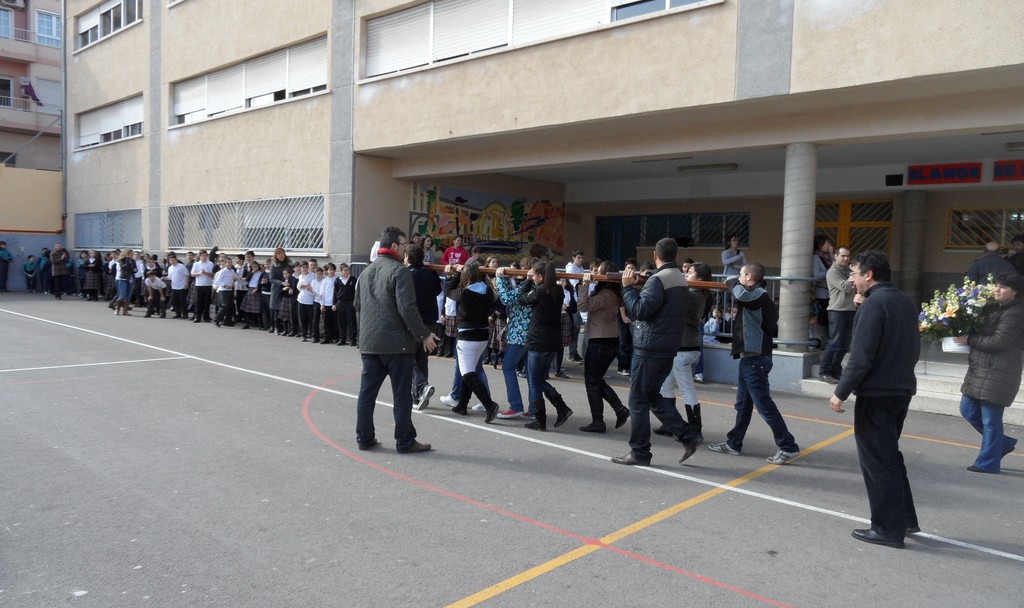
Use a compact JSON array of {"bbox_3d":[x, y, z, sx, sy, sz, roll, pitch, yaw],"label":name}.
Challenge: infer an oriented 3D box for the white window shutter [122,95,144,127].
[{"bbox_3d":[-11.011,-5.681,20.805,1.631,0.770,0.060,4,4,40],"label":"white window shutter"}]

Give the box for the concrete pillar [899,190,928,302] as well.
[{"bbox_3d":[7.891,-0.917,14.036,0.410,2.612,0.410,4,5,40],"label":"concrete pillar"}]

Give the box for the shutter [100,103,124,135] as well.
[{"bbox_3d":[-12.263,-5.661,21.750,1.774,0.789,0.080,4,5,40],"label":"shutter"}]

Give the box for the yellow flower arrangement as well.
[{"bbox_3d":[3.675,0.045,5.857,0.500,0.500,0.450,4,5,40],"label":"yellow flower arrangement"}]

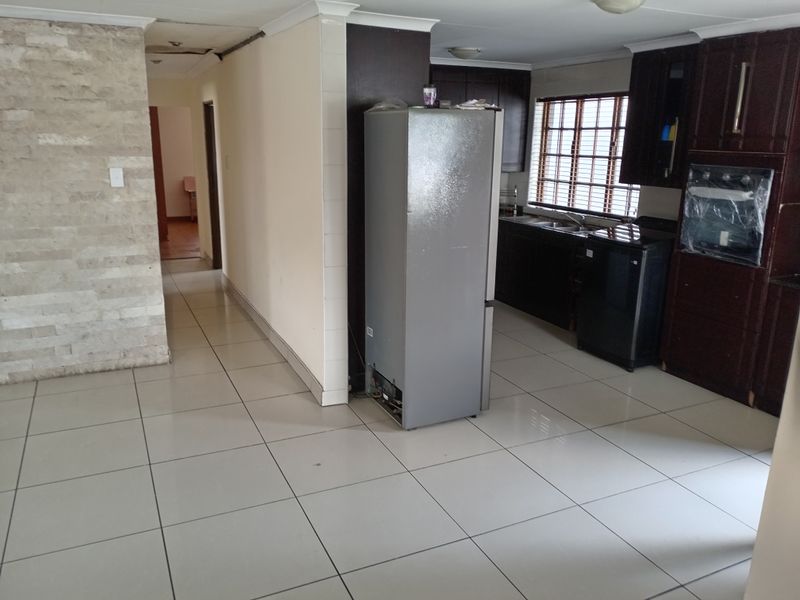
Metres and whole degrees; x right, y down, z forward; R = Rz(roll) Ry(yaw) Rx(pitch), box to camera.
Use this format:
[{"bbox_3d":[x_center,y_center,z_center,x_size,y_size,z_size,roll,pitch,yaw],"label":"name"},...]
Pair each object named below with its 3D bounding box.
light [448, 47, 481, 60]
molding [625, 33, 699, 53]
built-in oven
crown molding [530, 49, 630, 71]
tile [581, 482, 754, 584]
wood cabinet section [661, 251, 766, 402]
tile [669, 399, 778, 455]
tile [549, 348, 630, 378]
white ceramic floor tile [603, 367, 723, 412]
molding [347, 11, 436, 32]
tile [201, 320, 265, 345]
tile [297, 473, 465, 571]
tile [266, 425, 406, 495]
[{"bbox_3d":[0.539,-2.056,5.220,0.275,0.090,0.275,1,15,0],"label":"light"},{"bbox_3d":[1.898,-1.874,4.572,0.065,0.065,0.684,-6,16,-25],"label":"molding"},{"bbox_3d":[2.350,-0.588,4.196,0.550,0.600,0.600,-6,16,-25],"label":"built-in oven"},{"bbox_3d":[1.700,-2.234,5.806,0.080,0.080,1.500,-6,16,-25],"label":"crown molding"},{"bbox_3d":[1.245,1.018,2.817,0.600,0.010,0.600,-6,16,-25],"label":"tile"},{"bbox_3d":[2.405,0.140,4.440,0.580,0.910,0.730,-6,16,-25],"label":"wood cabinet section"},{"bbox_3d":[2.070,0.768,3.845,0.600,0.010,0.600,-6,16,-25],"label":"tile"},{"bbox_3d":[1.559,0.490,4.884,0.600,0.010,0.600,-6,16,-25],"label":"tile"},{"bbox_3d":[1.817,0.631,4.357,0.600,0.012,0.600,-6,16,-25],"label":"white ceramic floor tile"},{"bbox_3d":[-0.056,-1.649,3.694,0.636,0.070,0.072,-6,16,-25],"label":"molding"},{"bbox_3d":[-1.430,0.293,5.426,0.486,0.012,0.600,-6,16,-25],"label":"tile"},{"bbox_3d":[-0.096,0.987,2.829,0.600,0.012,0.600,-6,16,-25],"label":"tile"},{"bbox_3d":[-0.349,0.847,3.351,0.597,0.012,0.597,-6,16,-25],"label":"tile"}]

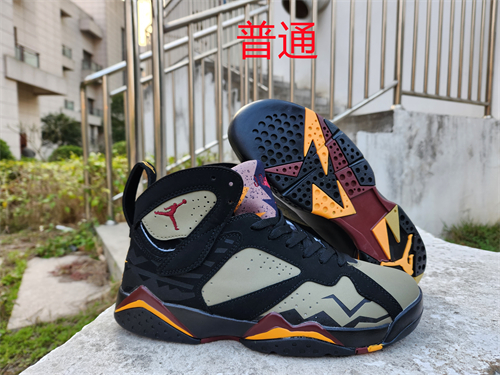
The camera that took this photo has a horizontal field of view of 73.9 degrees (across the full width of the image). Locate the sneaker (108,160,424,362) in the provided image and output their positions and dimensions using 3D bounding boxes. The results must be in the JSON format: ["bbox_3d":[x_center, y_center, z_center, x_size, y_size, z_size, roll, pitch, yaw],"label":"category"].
[{"bbox_3d":[0.014,0.056,0.321,0.295,0.161,0.109,0,4,5],"label":"sneaker"}]

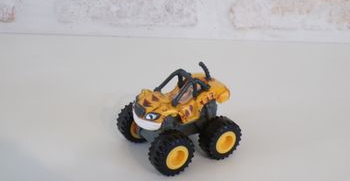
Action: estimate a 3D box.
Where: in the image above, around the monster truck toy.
[{"bbox_3d":[0.004,0.013,0.325,0.077,0.068,0.070,-13,26,-28],"label":"monster truck toy"}]

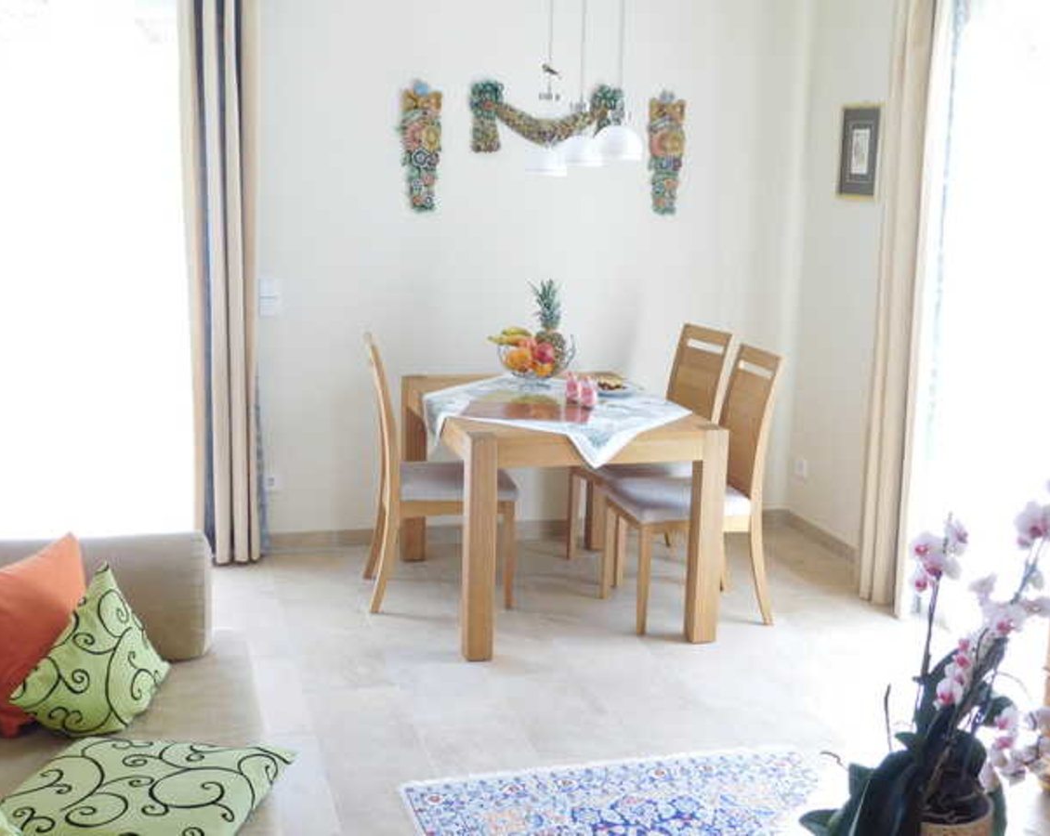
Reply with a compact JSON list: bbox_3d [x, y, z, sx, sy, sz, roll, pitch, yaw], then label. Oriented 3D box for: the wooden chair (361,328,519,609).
[{"bbox_3d":[-0.329,0.189,4.872,0.540,0.990,0.425,0,11,-11],"label":"wooden chair"}]

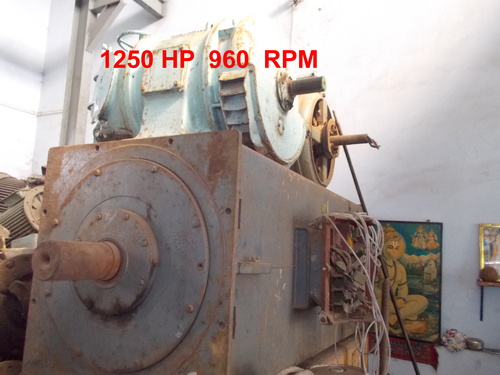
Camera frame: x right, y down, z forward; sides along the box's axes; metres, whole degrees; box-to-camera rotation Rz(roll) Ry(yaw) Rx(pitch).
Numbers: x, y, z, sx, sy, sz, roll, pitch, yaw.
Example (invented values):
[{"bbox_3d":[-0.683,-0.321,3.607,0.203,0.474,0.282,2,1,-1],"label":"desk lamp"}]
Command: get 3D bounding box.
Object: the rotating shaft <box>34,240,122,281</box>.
[{"bbox_3d":[-0.666,0.286,1.629,0.150,0.150,0.289,-2,-10,26],"label":"rotating shaft"}]

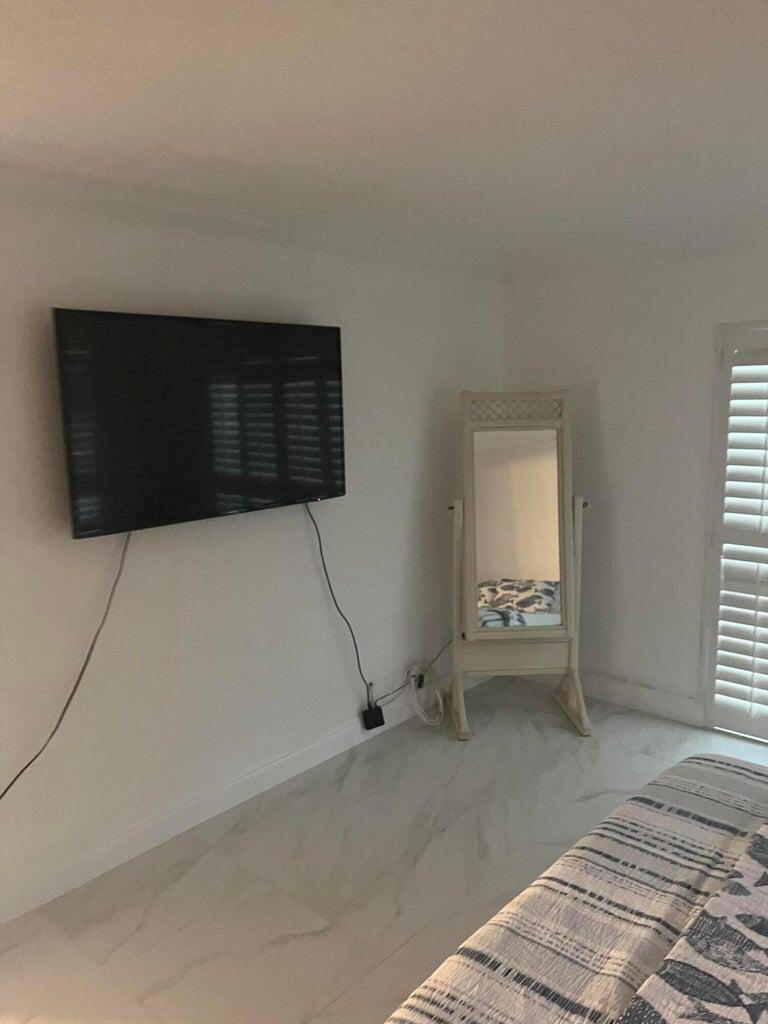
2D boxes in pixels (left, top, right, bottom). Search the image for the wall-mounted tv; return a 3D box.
[{"bbox_3d":[-0.626,-0.359,2.957,0.060,0.733,1.269,6,12,42],"label":"wall-mounted tv"}]

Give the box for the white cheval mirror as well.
[{"bbox_3d":[0.674,0.242,3.919,0.671,1.692,0.527,-2,9,-3],"label":"white cheval mirror"}]

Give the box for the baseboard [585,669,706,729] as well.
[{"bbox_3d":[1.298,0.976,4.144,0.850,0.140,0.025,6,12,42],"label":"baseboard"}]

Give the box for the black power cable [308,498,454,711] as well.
[{"bbox_3d":[0.024,0.422,3.800,0.060,1.075,1.042,6,12,42],"label":"black power cable"}]

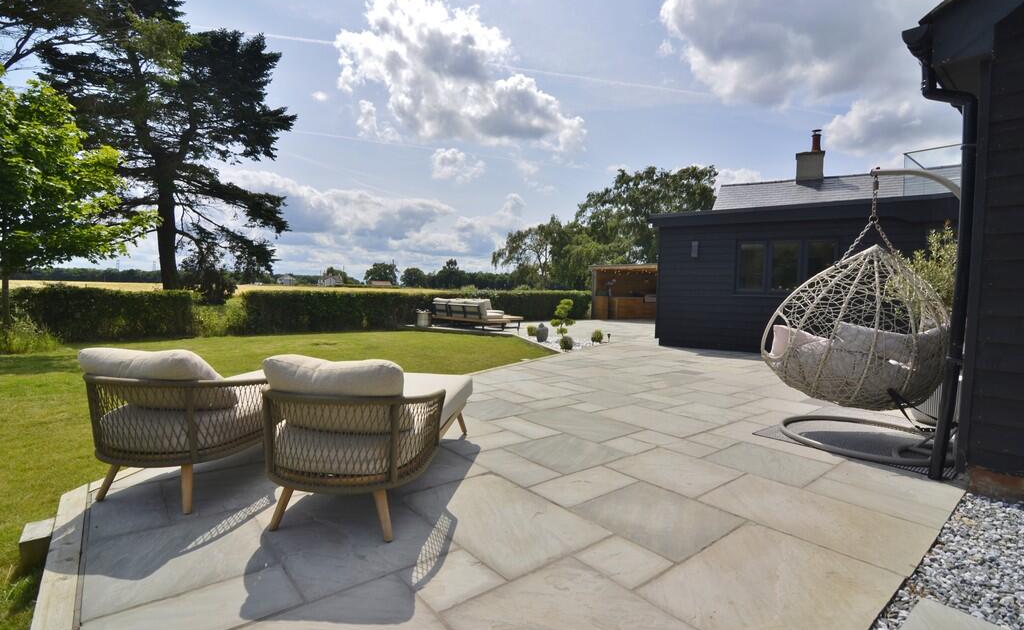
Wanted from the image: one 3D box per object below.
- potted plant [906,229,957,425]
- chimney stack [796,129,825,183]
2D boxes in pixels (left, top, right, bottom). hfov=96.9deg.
[{"bbox_3d":[3.970,0.070,4.270,0.620,1.800,0.620,4,5,43],"label":"potted plant"},{"bbox_3d":[9.170,-4.900,14.000,0.680,1.580,0.620,2,4,21],"label":"chimney stack"}]

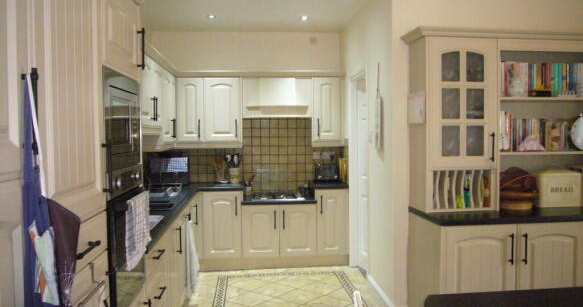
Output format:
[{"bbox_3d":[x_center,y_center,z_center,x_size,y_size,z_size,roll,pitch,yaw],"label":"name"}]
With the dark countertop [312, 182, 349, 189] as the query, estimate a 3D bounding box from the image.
[{"bbox_3d":[0.404,0.348,5.356,0.375,0.040,0.600,-1,3,-6],"label":"dark countertop"}]

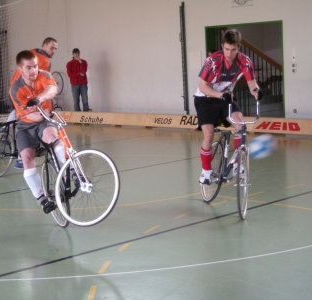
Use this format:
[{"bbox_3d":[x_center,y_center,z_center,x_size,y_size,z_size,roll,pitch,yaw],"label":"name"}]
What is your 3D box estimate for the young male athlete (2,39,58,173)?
[{"bbox_3d":[-1.670,-0.628,10.500,0.640,1.700,0.760,3,8,38],"label":"young male athlete"}]

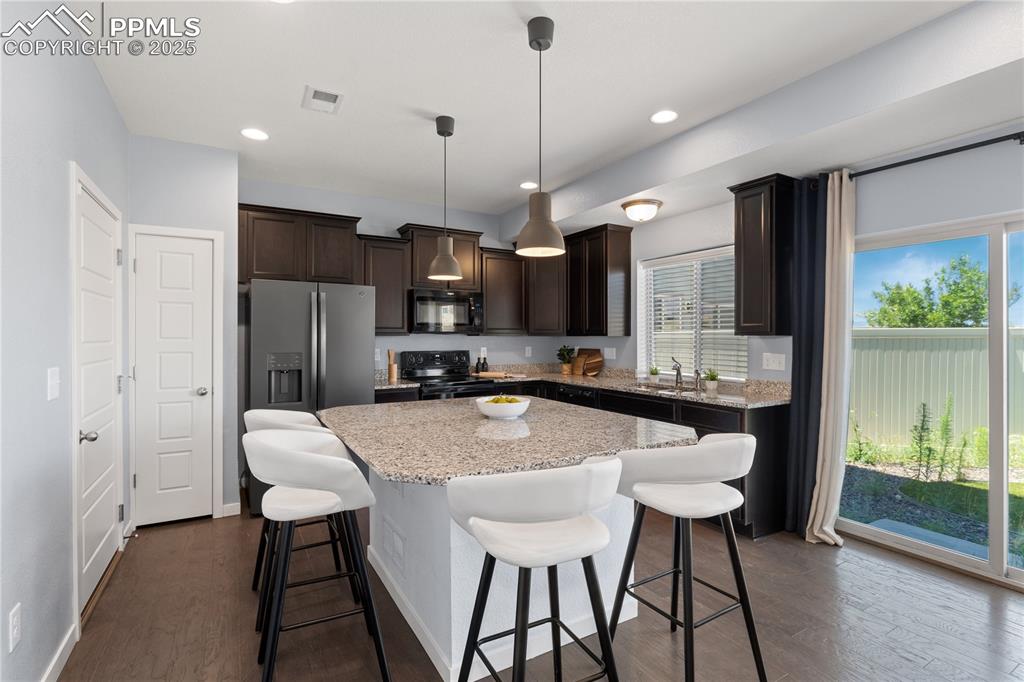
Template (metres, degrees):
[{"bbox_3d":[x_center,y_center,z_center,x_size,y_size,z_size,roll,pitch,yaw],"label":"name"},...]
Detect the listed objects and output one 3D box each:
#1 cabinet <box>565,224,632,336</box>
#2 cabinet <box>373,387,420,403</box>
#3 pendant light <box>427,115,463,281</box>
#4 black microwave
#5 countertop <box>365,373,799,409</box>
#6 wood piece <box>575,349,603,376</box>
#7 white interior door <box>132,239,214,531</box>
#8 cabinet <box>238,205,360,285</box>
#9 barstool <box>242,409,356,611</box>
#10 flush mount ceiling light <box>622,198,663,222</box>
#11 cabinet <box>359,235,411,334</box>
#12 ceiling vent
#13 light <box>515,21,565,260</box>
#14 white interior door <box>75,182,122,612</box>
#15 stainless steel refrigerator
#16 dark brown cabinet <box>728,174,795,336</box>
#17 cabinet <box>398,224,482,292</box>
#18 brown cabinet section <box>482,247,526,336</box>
[{"bbox_3d":[0.895,-0.592,5.067,0.345,1.090,0.710,0,0,-30],"label":"cabinet"},{"bbox_3d":[-1.189,0.870,4.609,0.450,0.880,0.610,0,0,-30],"label":"cabinet"},{"bbox_3d":[-0.422,-0.911,3.081,0.220,1.011,0.220,0,0,0],"label":"pendant light"},{"bbox_3d":[-0.723,-0.284,4.994,0.755,0.425,0.410,0,0,-30],"label":"black microwave"},{"bbox_3d":[0.244,0.423,4.123,2.460,0.046,3.005,0,0,-30],"label":"countertop"},{"bbox_3d":[0.843,0.243,5.387,0.120,0.308,0.430,0,0,-30],"label":"wood piece"},{"bbox_3d":[-2.417,0.272,3.480,0.452,2.029,0.040,0,0,-30],"label":"white interior door"},{"bbox_3d":[-1.923,-0.815,4.390,0.990,0.640,0.360,0,0,-30],"label":"cabinet"},{"bbox_3d":[-1.081,0.847,2.476,0.520,0.950,0.530,0,0,-30],"label":"barstool"},{"bbox_3d":[1.067,-1.056,3.951,0.330,0.150,0.330,0,0,0],"label":"flush mount ceiling light"},{"bbox_3d":[-1.301,-0.520,4.751,0.510,0.940,0.360,0,0,-30],"label":"cabinet"},{"bbox_3d":[-1.122,-1.417,2.873,0.205,0.015,0.290,0,0,-30],"label":"ceiling vent"},{"bbox_3d":[0.131,-0.911,2.181,0.225,1.025,0.225,0,0,0],"label":"light"},{"bbox_3d":[-2.260,0.277,2.640,0.040,2.031,0.857,0,0,-30],"label":"white interior door"},{"bbox_3d":[-1.737,0.418,4.167,0.910,1.767,0.870,0,0,-30],"label":"stainless steel refrigerator"},{"bbox_3d":[1.828,-0.579,3.475,0.345,1.087,0.360,0,0,-30],"label":"dark brown cabinet"},{"bbox_3d":[-0.754,-0.831,5.064,0.820,0.618,0.360,0,0,-30],"label":"cabinet"},{"bbox_3d":[-0.143,-0.529,5.494,0.600,0.940,0.345,0,1,-30],"label":"brown cabinet section"}]

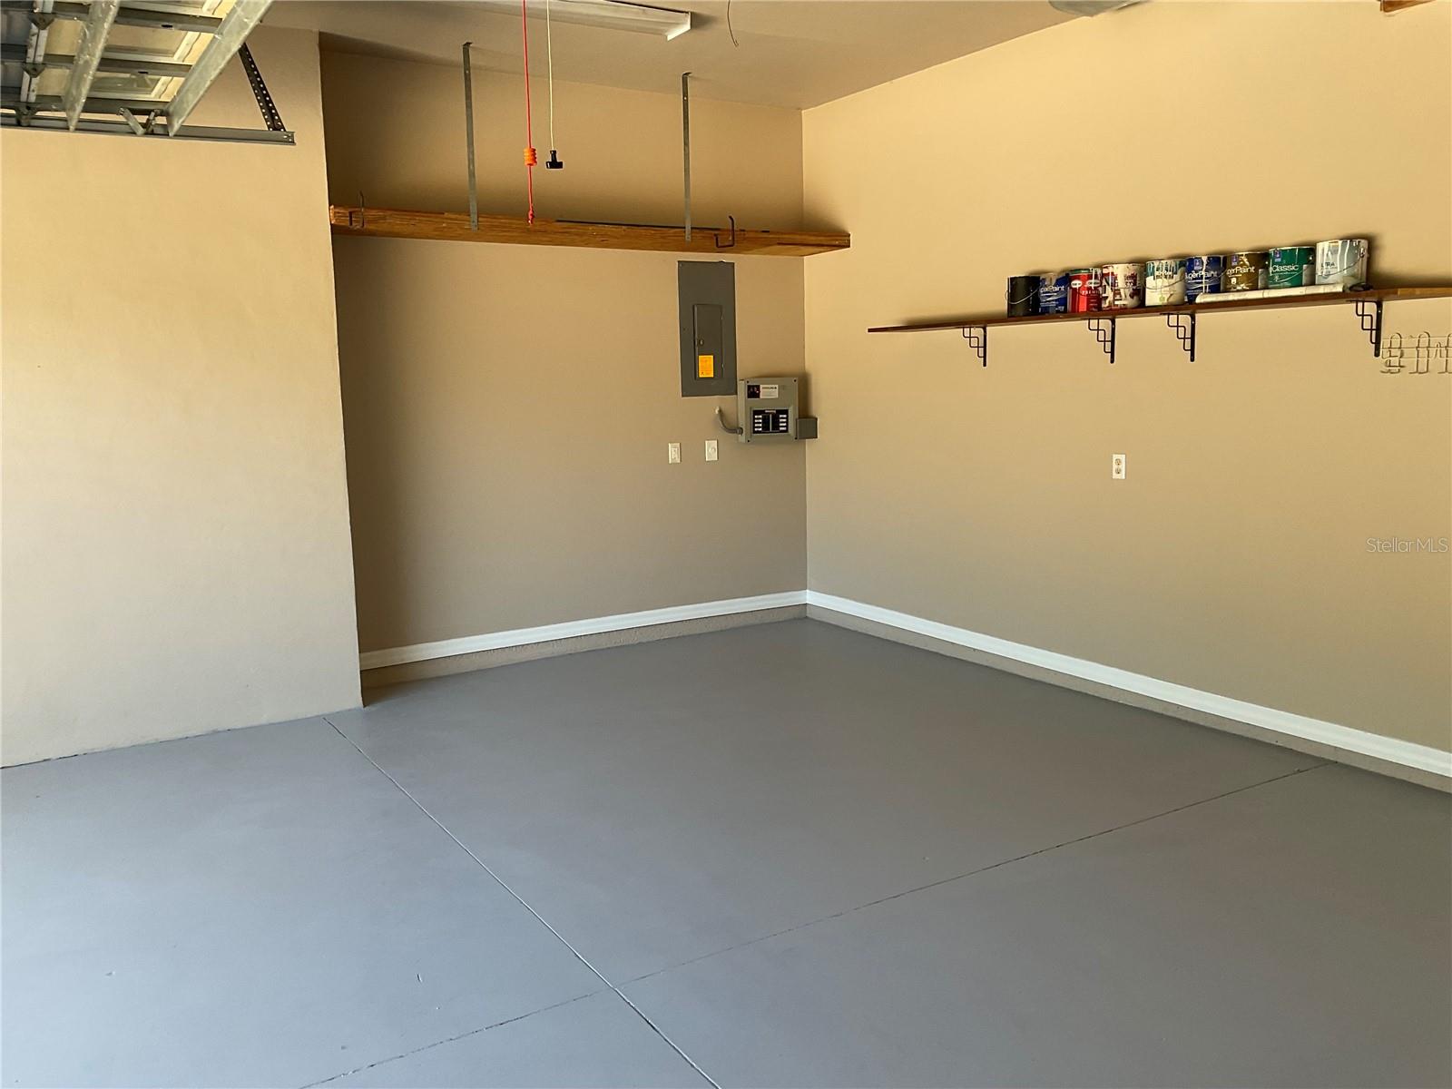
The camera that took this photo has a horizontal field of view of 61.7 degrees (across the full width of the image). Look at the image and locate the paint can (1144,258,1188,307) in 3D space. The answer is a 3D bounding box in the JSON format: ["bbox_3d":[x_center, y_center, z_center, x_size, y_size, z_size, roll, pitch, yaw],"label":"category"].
[{"bbox_3d":[1.842,-1.087,5.077,0.166,0.189,0.166,5,10,37],"label":"paint can"}]

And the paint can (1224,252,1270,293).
[{"bbox_3d":[2.042,-1.038,4.753,0.166,0.189,0.166,6,11,39],"label":"paint can"}]

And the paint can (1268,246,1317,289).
[{"bbox_3d":[2.142,-1.018,4.590,0.166,0.189,0.166,6,11,40],"label":"paint can"}]

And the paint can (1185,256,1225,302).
[{"bbox_3d":[1.944,-1.061,4.911,0.166,0.189,0.166,5,10,38],"label":"paint can"}]

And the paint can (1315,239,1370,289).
[{"bbox_3d":[2.243,-1.002,4.426,0.166,0.189,0.166,6,11,41],"label":"paint can"}]

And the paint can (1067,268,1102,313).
[{"bbox_3d":[1.621,-1.130,5.437,0.166,0.189,0.166,-1,8,0],"label":"paint can"}]

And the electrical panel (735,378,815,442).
[{"bbox_3d":[0.311,-0.821,7.410,0.510,0.370,0.115,-6,10,-31],"label":"electrical panel"}]

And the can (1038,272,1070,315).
[{"bbox_3d":[1.526,-1.144,5.592,0.166,0.189,0.166,-1,8,0],"label":"can"}]

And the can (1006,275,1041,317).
[{"bbox_3d":[1.422,-1.169,5.761,0.166,0.189,0.166,-1,8,0],"label":"can"}]

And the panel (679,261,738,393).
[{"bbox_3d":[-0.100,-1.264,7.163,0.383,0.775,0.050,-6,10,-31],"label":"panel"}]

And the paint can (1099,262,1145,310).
[{"bbox_3d":[1.720,-1.113,5.274,0.166,0.189,0.166,5,10,36],"label":"paint can"}]

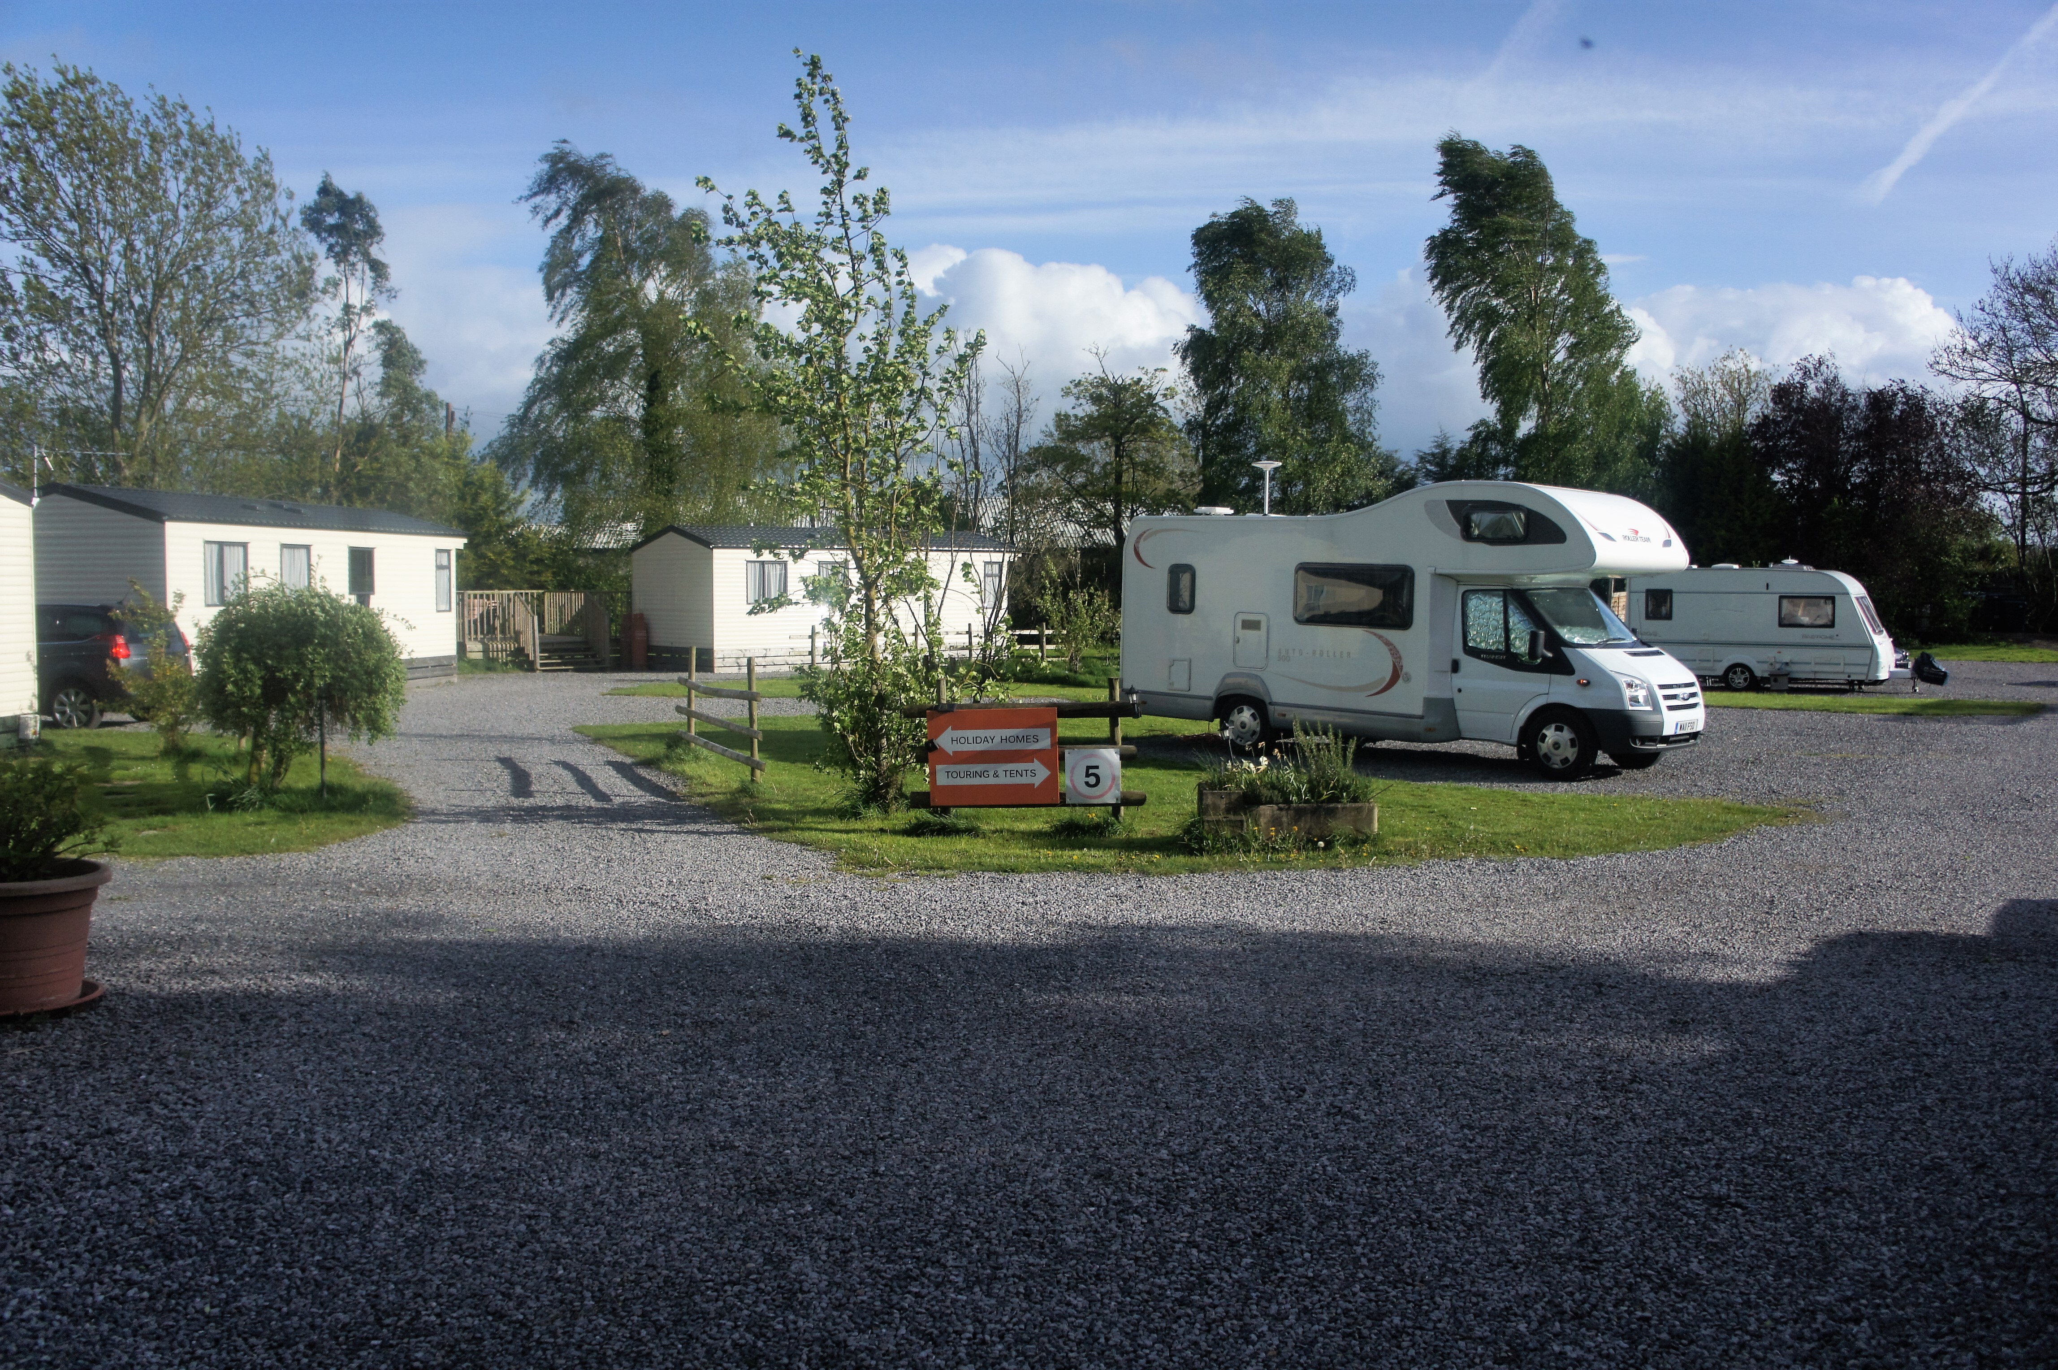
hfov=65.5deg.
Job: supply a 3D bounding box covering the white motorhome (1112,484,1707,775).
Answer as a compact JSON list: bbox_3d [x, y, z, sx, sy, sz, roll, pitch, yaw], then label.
[{"bbox_3d":[4.260,-0.700,18.120,6.500,3.050,2.300,5,6,43],"label":"white motorhome"}]

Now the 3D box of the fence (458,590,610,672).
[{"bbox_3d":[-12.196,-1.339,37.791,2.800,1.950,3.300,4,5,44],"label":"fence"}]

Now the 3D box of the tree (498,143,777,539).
[{"bbox_3d":[-11.360,-8.241,46.608,8.370,14.770,8.370,0,3,0],"label":"tree"}]

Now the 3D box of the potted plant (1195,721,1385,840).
[{"bbox_3d":[1.954,0.716,12.260,1.370,0.880,0.800,0,3,0],"label":"potted plant"}]

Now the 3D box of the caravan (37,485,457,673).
[{"bbox_3d":[-14.412,-1.649,29.457,3.650,3.450,9.600,1,4,7],"label":"caravan"}]

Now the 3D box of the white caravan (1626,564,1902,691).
[{"bbox_3d":[15.054,-1.207,32.484,5.000,2.550,2.250,2,4,29],"label":"white caravan"}]

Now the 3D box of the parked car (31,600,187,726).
[{"bbox_3d":[-13.275,-0.218,20.419,4.550,1.660,1.830,0,3,-7],"label":"parked car"}]

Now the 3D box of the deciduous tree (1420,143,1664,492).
[{"bbox_3d":[17.955,-10.038,55.489,8.200,17.400,7.300,1,4,9],"label":"deciduous tree"}]

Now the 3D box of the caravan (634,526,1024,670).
[{"bbox_3d":[-5.154,-2.292,41.763,9.600,3.450,3.650,-3,5,-44],"label":"caravan"}]

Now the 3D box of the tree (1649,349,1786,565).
[{"bbox_3d":[25.213,-6.925,58.182,5.100,10.900,5.200,1,4,11],"label":"tree"}]

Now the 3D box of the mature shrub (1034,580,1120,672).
[{"bbox_3d":[1.104,-1.389,37.184,2.100,2.200,2.000,0,3,0],"label":"mature shrub"}]

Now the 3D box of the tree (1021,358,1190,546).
[{"bbox_3d":[2.247,-5.020,44.787,4.720,8.550,4.720,0,3,0],"label":"tree"}]

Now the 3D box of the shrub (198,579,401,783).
[{"bbox_3d":[-7.156,-0.046,15.727,2.100,2.080,2.000,0,3,0],"label":"shrub"}]

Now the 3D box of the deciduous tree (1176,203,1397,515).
[{"bbox_3d":[8.491,-8.559,52.599,7.120,14.730,7.120,0,3,0],"label":"deciduous tree"}]

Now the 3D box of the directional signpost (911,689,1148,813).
[{"bbox_3d":[-0.013,0.539,13.132,1.960,1.100,0.220,0,3,0],"label":"directional signpost"}]

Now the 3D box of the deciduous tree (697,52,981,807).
[{"bbox_3d":[-1.576,-2.083,13.403,2.380,6.300,2.260,0,3,0],"label":"deciduous tree"}]

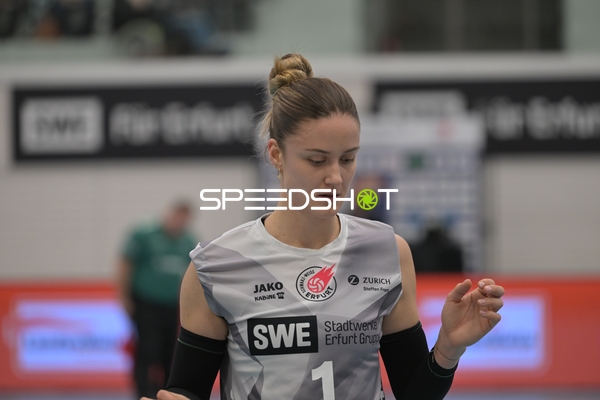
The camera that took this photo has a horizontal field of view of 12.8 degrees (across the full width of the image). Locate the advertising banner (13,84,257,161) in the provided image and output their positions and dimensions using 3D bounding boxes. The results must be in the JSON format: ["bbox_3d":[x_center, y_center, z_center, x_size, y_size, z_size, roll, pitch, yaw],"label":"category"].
[{"bbox_3d":[-1.546,-0.732,25.600,2.460,0.740,0.050,-1,0,7],"label":"advertising banner"}]

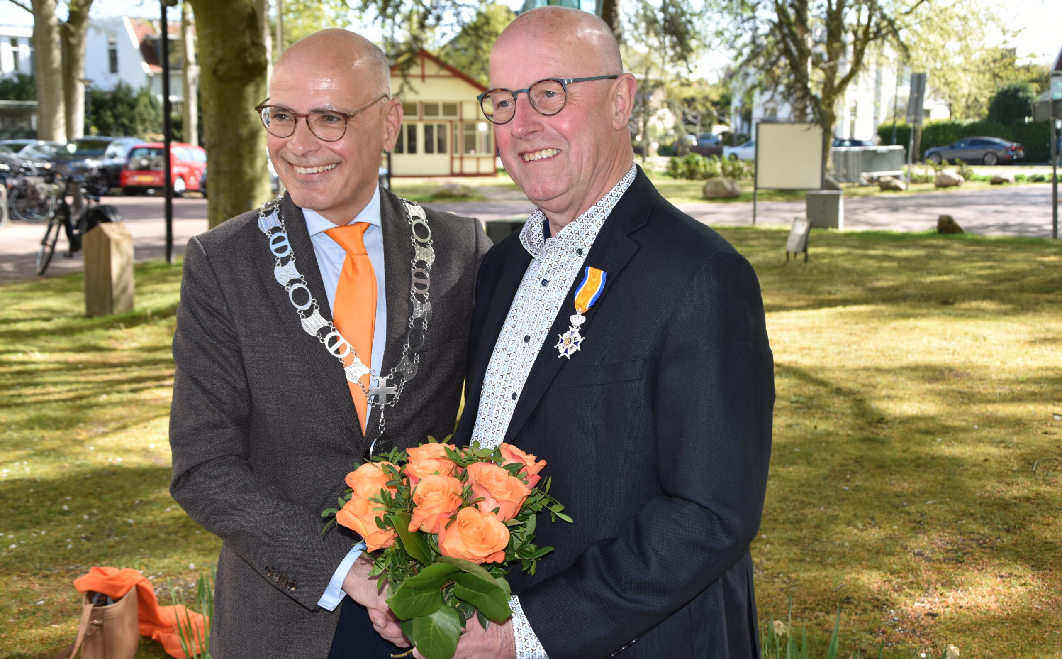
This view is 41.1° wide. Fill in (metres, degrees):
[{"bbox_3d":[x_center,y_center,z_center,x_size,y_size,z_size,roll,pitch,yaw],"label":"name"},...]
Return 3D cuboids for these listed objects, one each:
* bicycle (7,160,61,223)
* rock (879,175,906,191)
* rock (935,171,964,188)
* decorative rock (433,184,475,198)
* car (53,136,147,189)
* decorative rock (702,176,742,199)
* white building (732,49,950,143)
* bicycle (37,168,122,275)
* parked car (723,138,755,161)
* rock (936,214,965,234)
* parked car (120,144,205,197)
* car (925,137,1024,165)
[{"bbox_3d":[-8.393,-2.380,24.504,1.750,1.080,0.600,-3,8,-20],"label":"bicycle"},{"bbox_3d":[10.352,-4.182,40.609,0.770,0.450,0.580,2,8,14],"label":"rock"},{"bbox_3d":[13.513,-4.842,45.719,0.880,0.500,0.680,0,8,0],"label":"rock"},{"bbox_3d":[-2.115,-3.814,38.568,1.130,0.400,0.800,0,8,0],"label":"decorative rock"},{"bbox_3d":[-13.053,-5.000,42.515,1.850,1.630,4.550,2,8,10],"label":"car"},{"bbox_3d":[5.071,-3.751,37.508,1.000,0.560,0.750,0,8,0],"label":"decorative rock"},{"bbox_3d":[21.054,-16.078,96.711,13.500,8.600,11.500,4,9,25],"label":"white building"},{"bbox_3d":[-5.407,-1.278,17.063,0.600,1.150,1.750,3,8,22],"label":"bicycle"},{"bbox_3d":[12.840,-9.811,78.395,4.400,1.450,1.800,6,10,37],"label":"parked car"},{"bbox_3d":[6.986,-1.747,23.582,0.460,0.330,0.380,3,8,17],"label":"rock"},{"bbox_3d":[-10.178,-4.629,40.381,1.650,1.500,3.600,2,8,16],"label":"parked car"},{"bbox_3d":[21.837,-8.767,69.655,4.830,1.400,1.870,7,10,41],"label":"car"}]

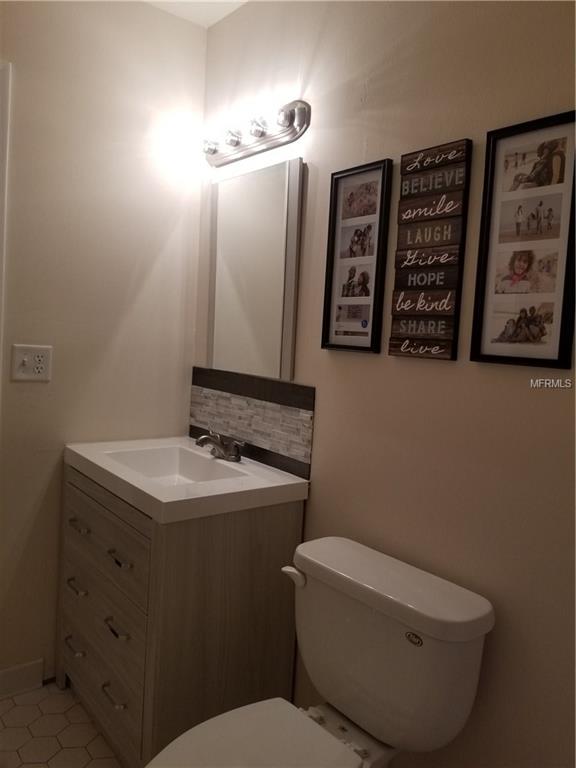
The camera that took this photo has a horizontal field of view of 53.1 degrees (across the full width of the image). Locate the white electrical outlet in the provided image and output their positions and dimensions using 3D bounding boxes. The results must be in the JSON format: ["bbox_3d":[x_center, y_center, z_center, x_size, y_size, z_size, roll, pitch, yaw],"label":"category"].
[{"bbox_3d":[-0.848,-0.066,1.915,0.119,0.117,0.011,-1,6,-39],"label":"white electrical outlet"}]

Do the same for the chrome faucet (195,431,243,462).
[{"bbox_3d":[-0.249,0.216,1.964,0.154,0.079,0.185,-1,6,-39],"label":"chrome faucet"}]

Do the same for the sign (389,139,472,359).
[{"bbox_3d":[0.339,-0.311,1.393,0.024,0.496,0.190,-1,6,-39],"label":"sign"}]

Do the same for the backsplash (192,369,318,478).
[{"bbox_3d":[-0.159,0.113,2.024,0.010,0.283,0.737,-1,6,-39],"label":"backsplash"}]

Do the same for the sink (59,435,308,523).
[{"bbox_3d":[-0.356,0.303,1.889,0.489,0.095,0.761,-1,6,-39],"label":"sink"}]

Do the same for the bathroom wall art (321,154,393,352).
[{"bbox_3d":[0.186,-0.339,1.581,0.027,0.491,0.204,-1,6,-39],"label":"bathroom wall art"}]

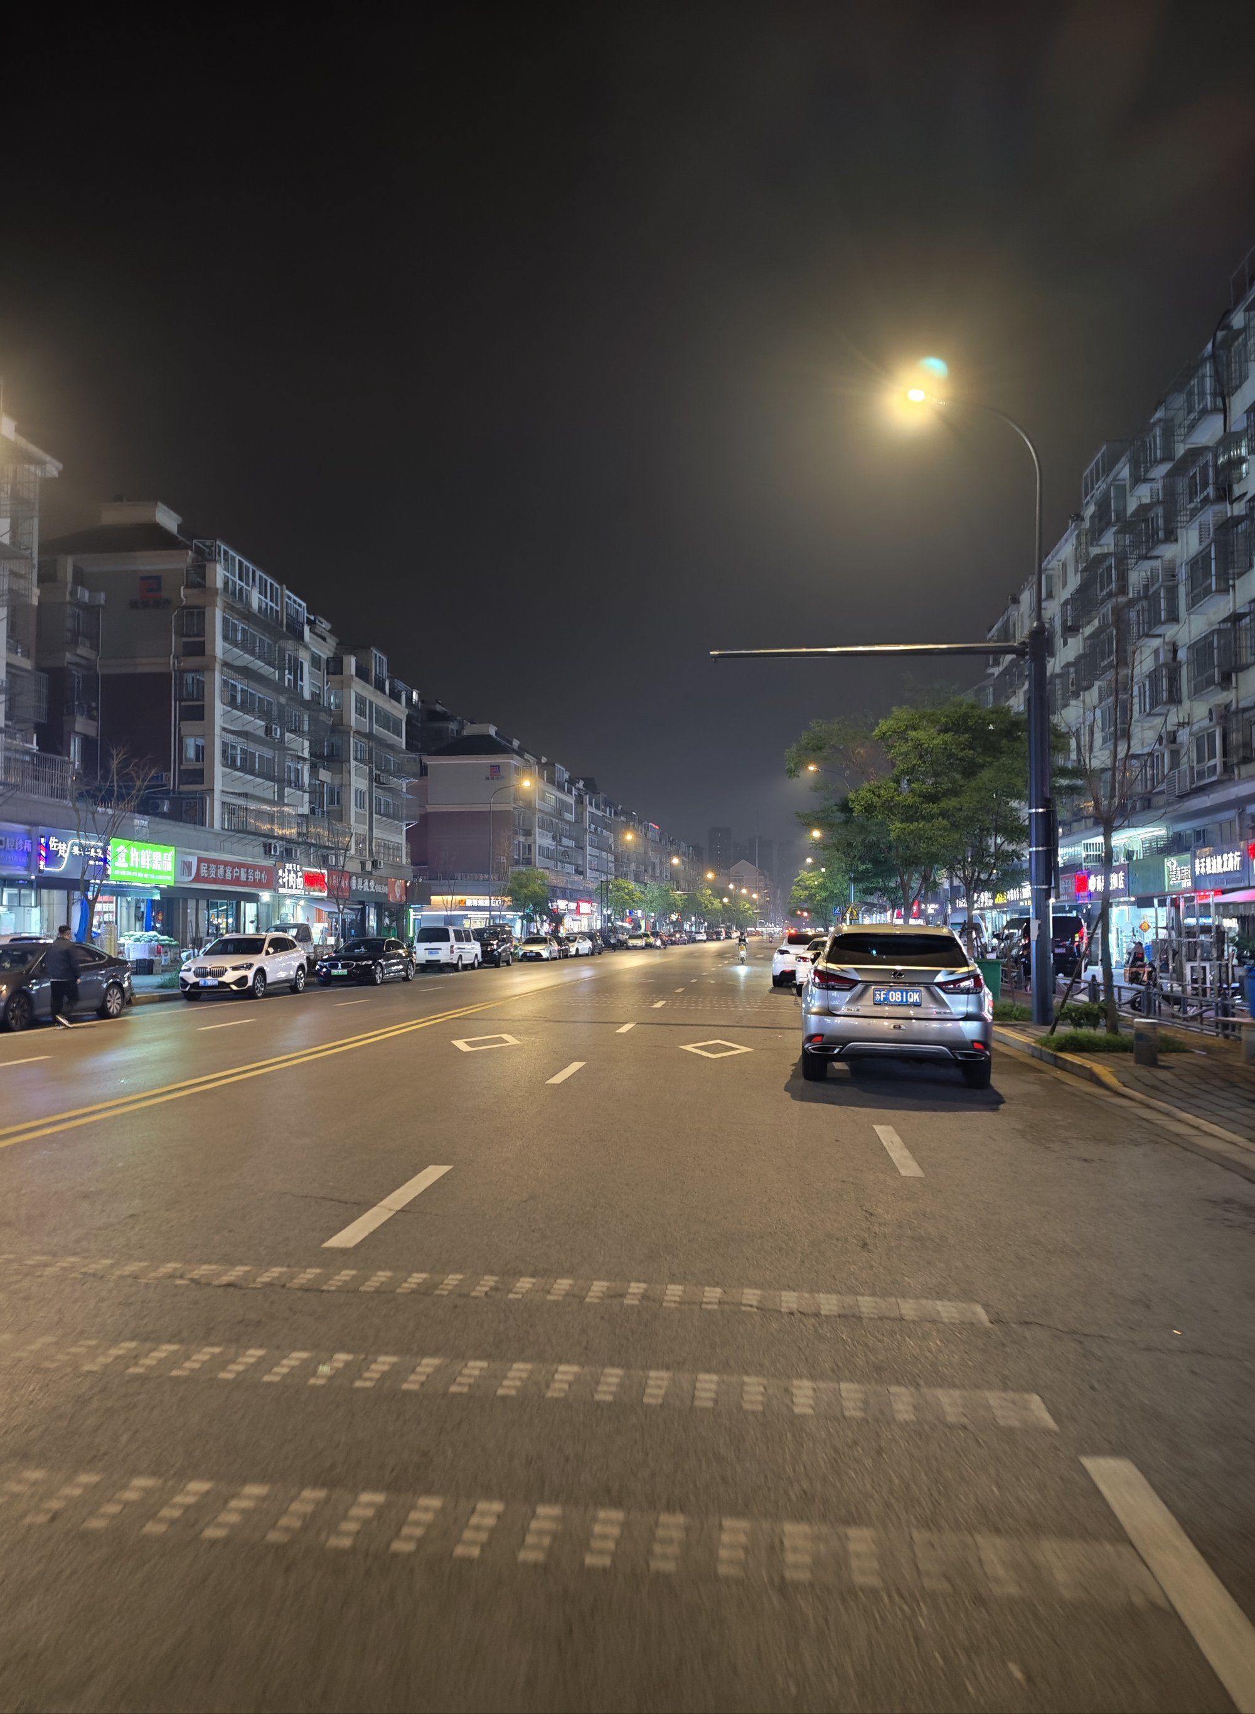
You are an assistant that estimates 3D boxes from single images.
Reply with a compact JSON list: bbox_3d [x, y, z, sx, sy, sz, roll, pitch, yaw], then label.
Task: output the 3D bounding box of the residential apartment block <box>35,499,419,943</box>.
[{"bbox_3d":[-22.804,-4.789,67.454,11.500,21.300,28.500,0,-4,6],"label":"residential apartment block"}]

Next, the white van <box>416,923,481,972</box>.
[{"bbox_3d":[-7.539,3.856,48.493,1.700,1.950,4.900,0,-4,6],"label":"white van"}]

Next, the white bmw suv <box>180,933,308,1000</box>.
[{"bbox_3d":[-9.767,2.754,29.475,1.820,1.610,4.550,0,-4,5],"label":"white bmw suv"}]

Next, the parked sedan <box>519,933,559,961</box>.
[{"bbox_3d":[-5.158,5.339,67.033,1.780,1.450,4.600,0,-4,6],"label":"parked sedan"}]

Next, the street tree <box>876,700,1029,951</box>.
[{"bbox_3d":[7.787,-0.179,26.516,4.000,6.650,4.000,0,-4,6],"label":"street tree"}]

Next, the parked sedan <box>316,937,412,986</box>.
[{"bbox_3d":[-8.338,3.295,36.757,1.870,1.490,5.000,0,-4,6],"label":"parked sedan"}]

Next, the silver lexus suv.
[{"bbox_3d":[3.018,1.553,12.995,1.895,1.690,4.890,-1,-4,11],"label":"silver lexus suv"}]

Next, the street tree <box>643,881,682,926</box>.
[{"bbox_3d":[3.709,6.168,121.214,4.000,6.600,4.000,0,-4,6],"label":"street tree"}]

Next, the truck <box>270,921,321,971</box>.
[{"bbox_3d":[-12.390,3.518,43.535,1.600,1.820,4.400,0,-4,6],"label":"truck"}]

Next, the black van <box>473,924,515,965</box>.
[{"bbox_3d":[-6.768,4.335,54.800,1.870,1.850,4.750,0,-4,6],"label":"black van"}]

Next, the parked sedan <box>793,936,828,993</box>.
[{"bbox_3d":[5.111,2.685,28.538,1.820,1.460,4.650,0,-4,6],"label":"parked sedan"}]

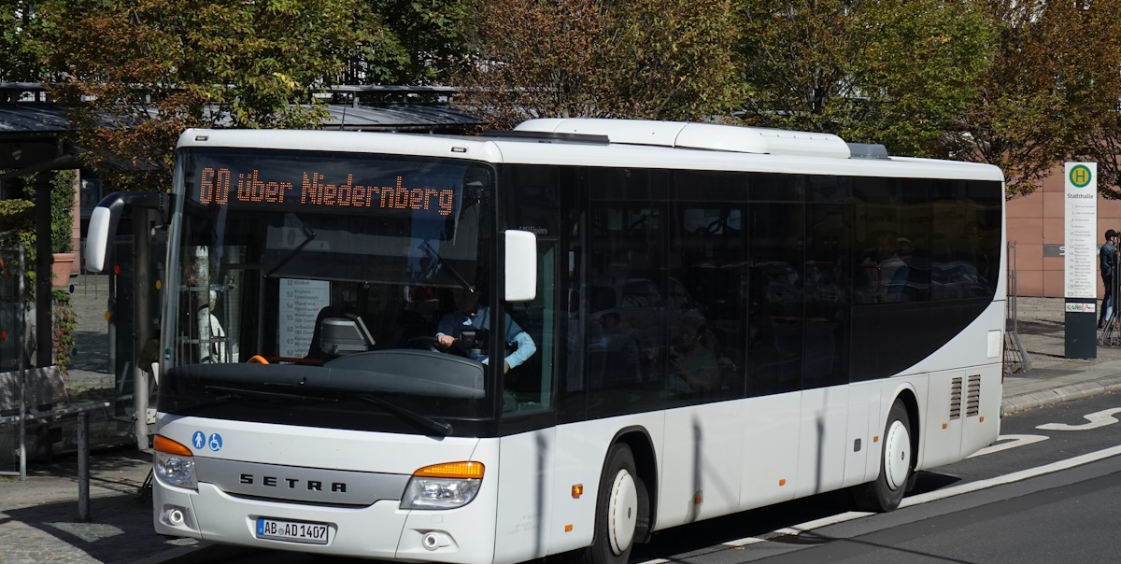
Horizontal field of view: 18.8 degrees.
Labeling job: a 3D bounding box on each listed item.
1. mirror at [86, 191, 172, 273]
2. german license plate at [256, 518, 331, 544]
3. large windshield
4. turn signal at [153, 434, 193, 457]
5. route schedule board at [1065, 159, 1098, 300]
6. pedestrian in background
[{"bbox_3d":[-2.903,-0.323,22.733,0.400,0.560,0.520,4,3,31],"label":"mirror"},{"bbox_3d":[-1.753,1.627,22.215,0.525,0.118,0.020,4,2,23],"label":"german license plate"},{"bbox_3d":[-1.581,0.051,22.386,2.440,1.800,0.400,4,2,23],"label":"large windshield"},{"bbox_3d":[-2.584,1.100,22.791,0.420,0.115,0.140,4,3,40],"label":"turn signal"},{"bbox_3d":[8.248,-0.807,53.800,0.520,2.160,0.100,1,2,23],"label":"route schedule board"},{"bbox_3d":[10.317,-0.070,63.800,0.550,1.820,0.500,0,2,12],"label":"pedestrian in background"}]

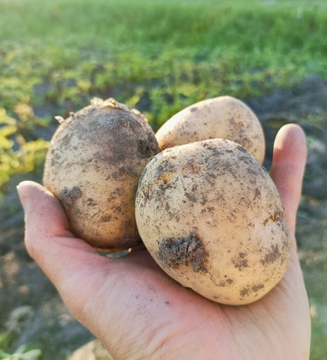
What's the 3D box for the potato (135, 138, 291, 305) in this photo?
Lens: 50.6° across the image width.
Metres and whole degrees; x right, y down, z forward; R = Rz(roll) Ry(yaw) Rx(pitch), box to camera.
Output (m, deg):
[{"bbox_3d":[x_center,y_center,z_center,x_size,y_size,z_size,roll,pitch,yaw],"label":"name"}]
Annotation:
[{"bbox_3d":[0.024,0.019,0.169,0.068,0.084,0.065,-35,-10,3],"label":"potato"}]

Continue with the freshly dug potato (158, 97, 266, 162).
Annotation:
[{"bbox_3d":[0.030,-0.019,0.222,0.072,0.062,0.062,-27,1,9],"label":"freshly dug potato"}]

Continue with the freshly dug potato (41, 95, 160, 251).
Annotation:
[{"bbox_3d":[-0.029,-0.002,0.188,0.065,0.081,0.063,-14,3,-8],"label":"freshly dug potato"}]

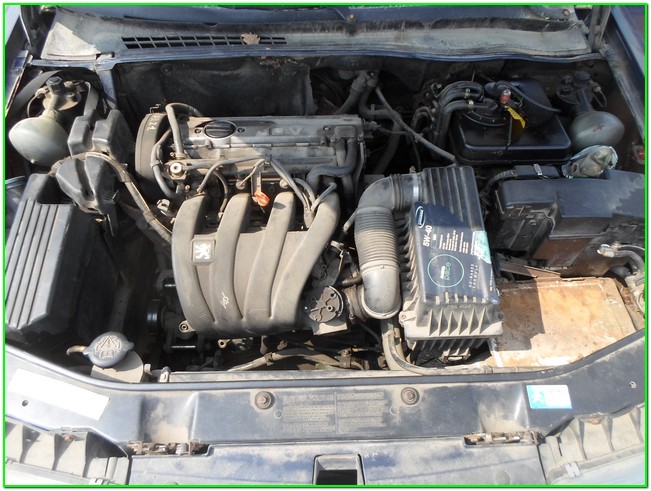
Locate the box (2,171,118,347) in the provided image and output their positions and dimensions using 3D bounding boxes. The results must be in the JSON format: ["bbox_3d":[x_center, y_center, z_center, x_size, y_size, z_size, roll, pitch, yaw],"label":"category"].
[{"bbox_3d":[-0.560,0.034,0.944,0.170,0.170,0.330,0,57,0],"label":"box"}]

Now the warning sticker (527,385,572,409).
[{"bbox_3d":[0.357,0.240,0.750,0.072,0.002,0.036,0,57,0],"label":"warning sticker"}]

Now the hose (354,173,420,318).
[{"bbox_3d":[0.115,-0.003,0.908,0.120,0.135,0.270,0,57,0],"label":"hose"}]

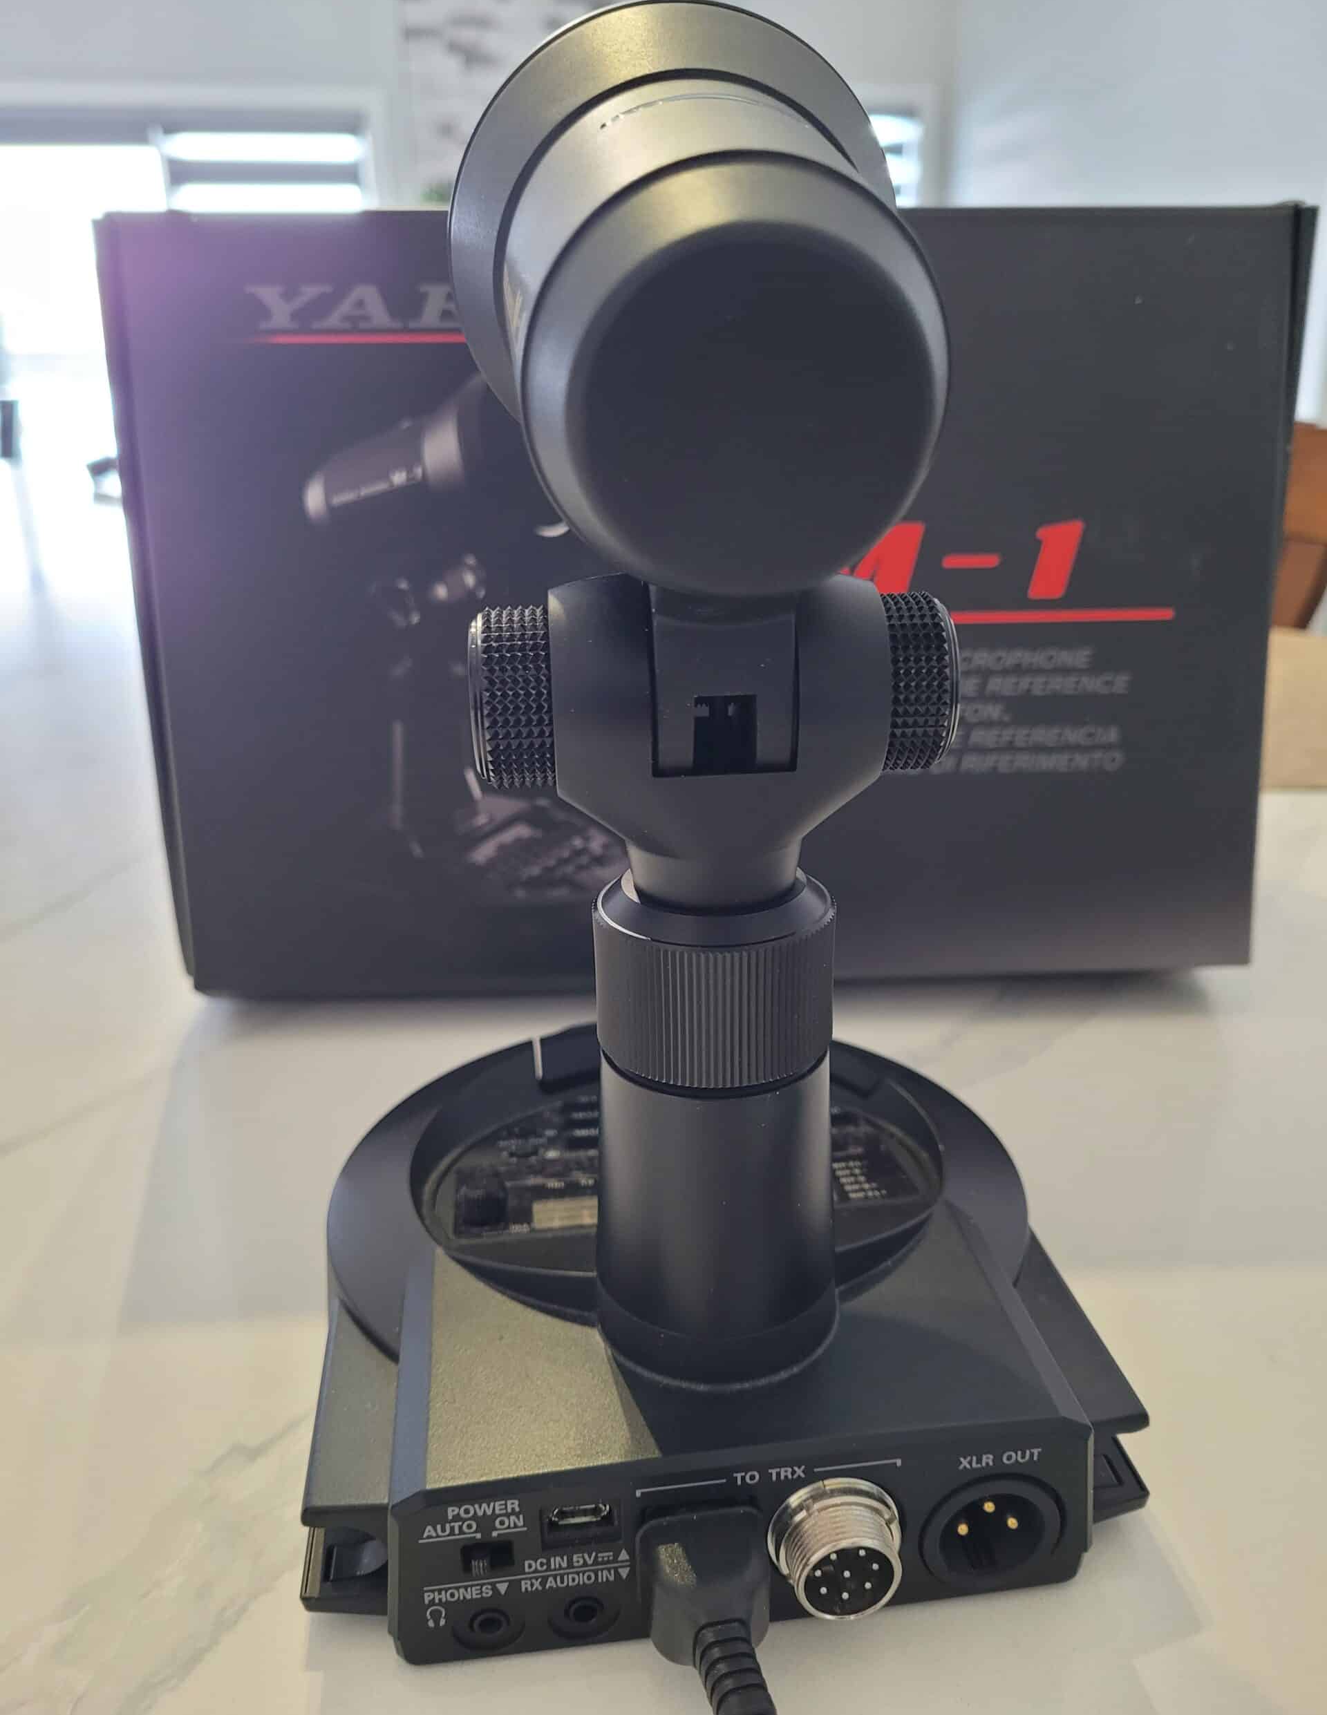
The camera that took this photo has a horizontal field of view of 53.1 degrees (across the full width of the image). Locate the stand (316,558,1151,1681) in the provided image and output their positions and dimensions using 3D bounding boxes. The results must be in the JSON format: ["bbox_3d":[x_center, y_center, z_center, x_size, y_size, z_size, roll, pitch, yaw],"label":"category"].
[{"bbox_3d":[0.003,0.018,0.246,0.143,0.154,0.167,-4,21,-7],"label":"stand"}]

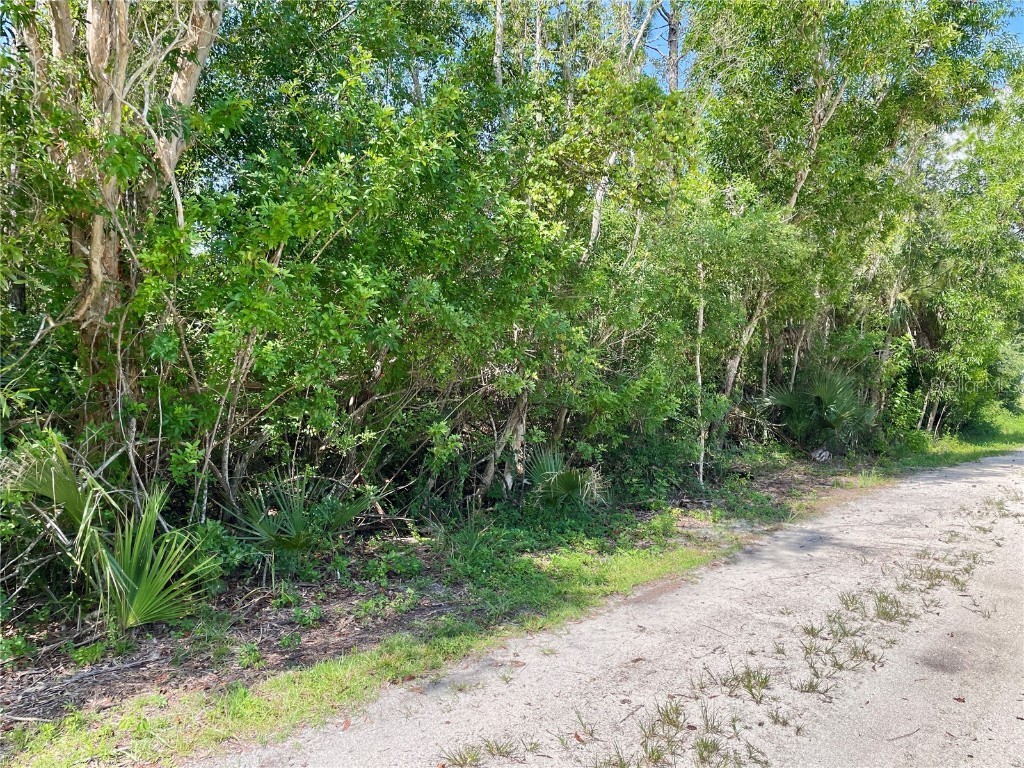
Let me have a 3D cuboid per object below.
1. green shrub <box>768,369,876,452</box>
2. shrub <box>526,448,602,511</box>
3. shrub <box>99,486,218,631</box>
[{"bbox_3d":[5.006,0.427,12.400,1.700,1.350,1.500,0,2,0],"label":"green shrub"},{"bbox_3d":[0.539,0.981,7.900,0.770,0.650,0.680,0,2,0],"label":"shrub"},{"bbox_3d":[-2.091,1.032,4.550,0.700,0.850,0.600,0,2,0],"label":"shrub"}]

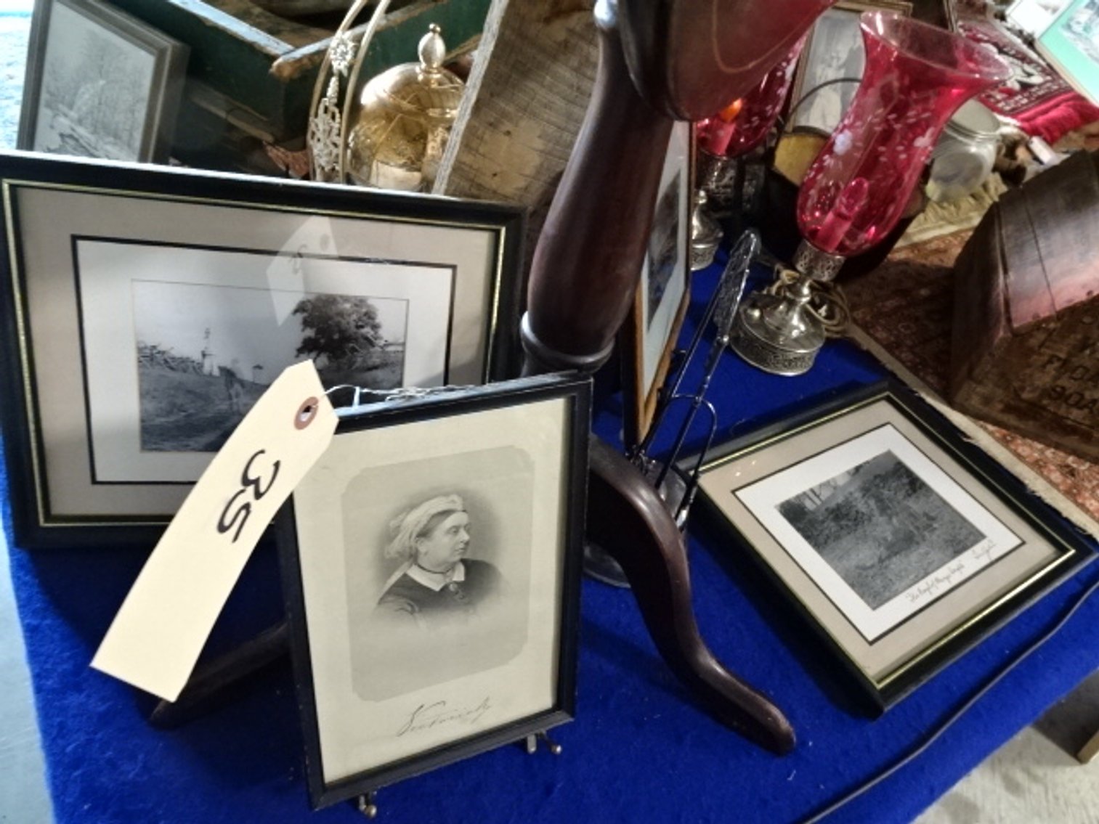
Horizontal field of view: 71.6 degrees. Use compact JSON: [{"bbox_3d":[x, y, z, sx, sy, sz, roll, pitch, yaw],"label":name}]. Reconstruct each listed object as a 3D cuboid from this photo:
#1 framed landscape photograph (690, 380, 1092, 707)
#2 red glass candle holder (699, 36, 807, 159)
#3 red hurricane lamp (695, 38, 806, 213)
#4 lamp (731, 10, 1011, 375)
[{"bbox_3d":[0.322,0.102,0.738,0.336,0.019,0.265,-17,52,-29],"label":"framed landscape photograph"},{"bbox_3d":[0.225,-0.388,0.880,0.131,0.244,0.131,15,43,0],"label":"red glass candle holder"},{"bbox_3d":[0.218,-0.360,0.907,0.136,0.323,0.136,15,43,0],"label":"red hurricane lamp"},{"bbox_3d":[0.305,-0.203,0.795,0.139,0.360,0.139,15,43,0],"label":"lamp"}]

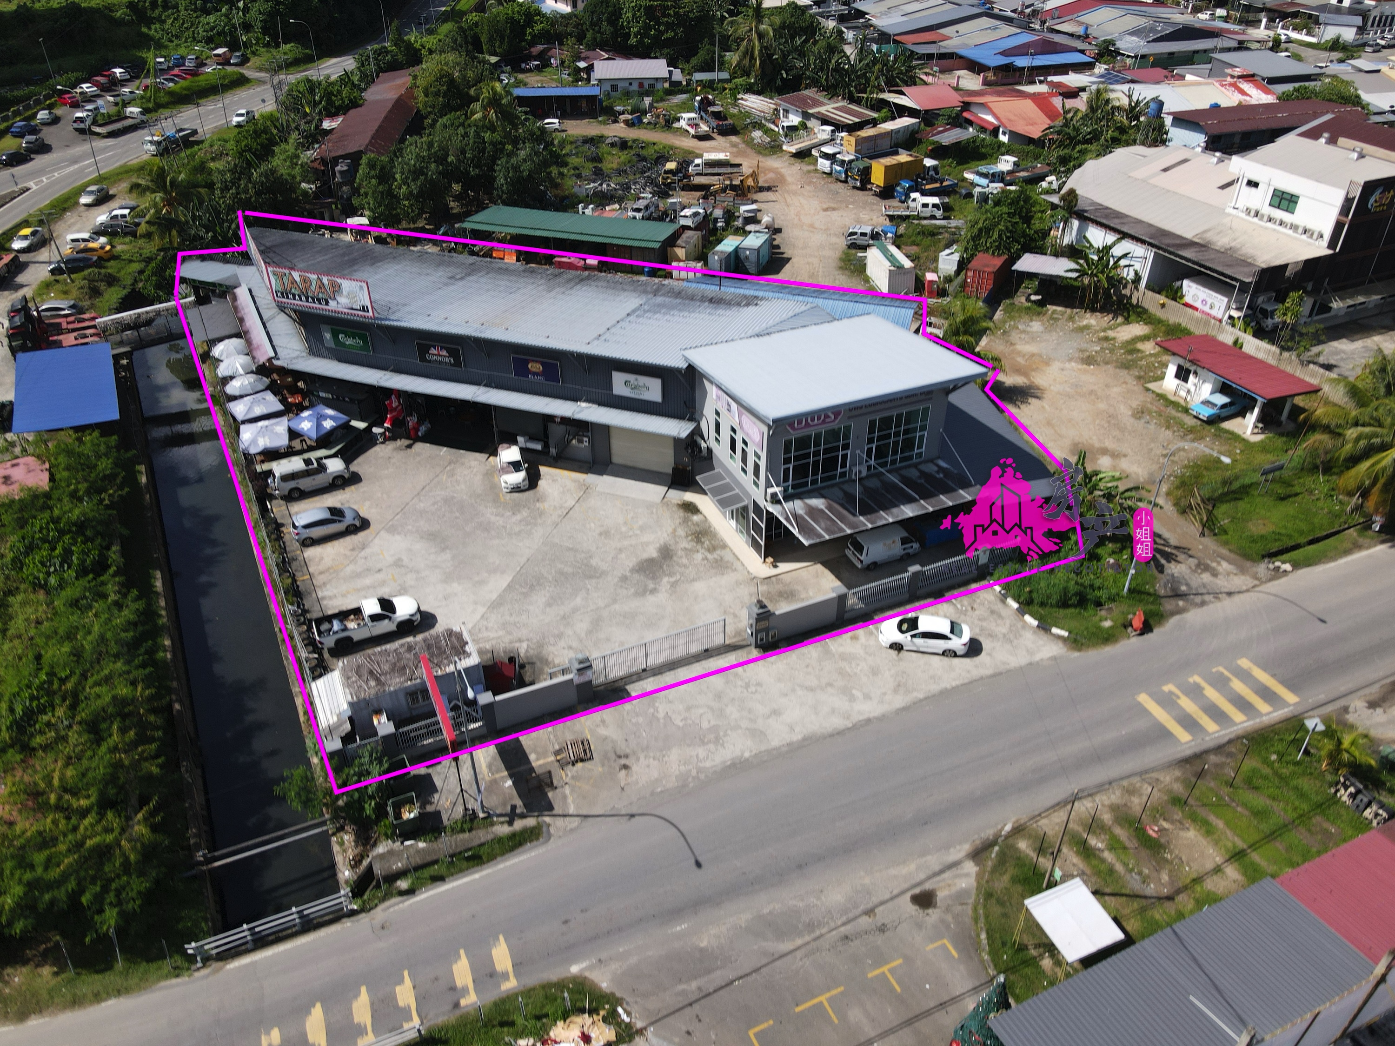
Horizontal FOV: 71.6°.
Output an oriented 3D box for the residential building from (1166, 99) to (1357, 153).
[{"bbox_3d":[81.687,-56.935,139.901,29.200,5.200,9.000,-11,35,-17],"label":"residential building"}]

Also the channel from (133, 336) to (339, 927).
[{"bbox_3d":[-32.180,-0.440,62.597,5.100,2.100,64.000,-17,38,-23],"label":"channel"}]

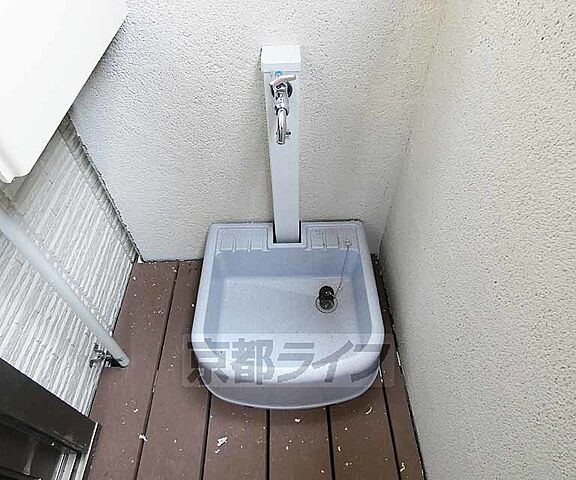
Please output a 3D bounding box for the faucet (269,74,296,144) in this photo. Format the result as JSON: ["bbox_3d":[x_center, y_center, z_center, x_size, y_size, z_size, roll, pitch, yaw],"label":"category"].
[{"bbox_3d":[-0.012,-0.260,0.670,0.050,0.112,0.107,-1,47,0],"label":"faucet"}]

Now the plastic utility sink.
[{"bbox_3d":[0.003,0.199,1.021,0.500,0.185,0.510,-2,50,0],"label":"plastic utility sink"}]

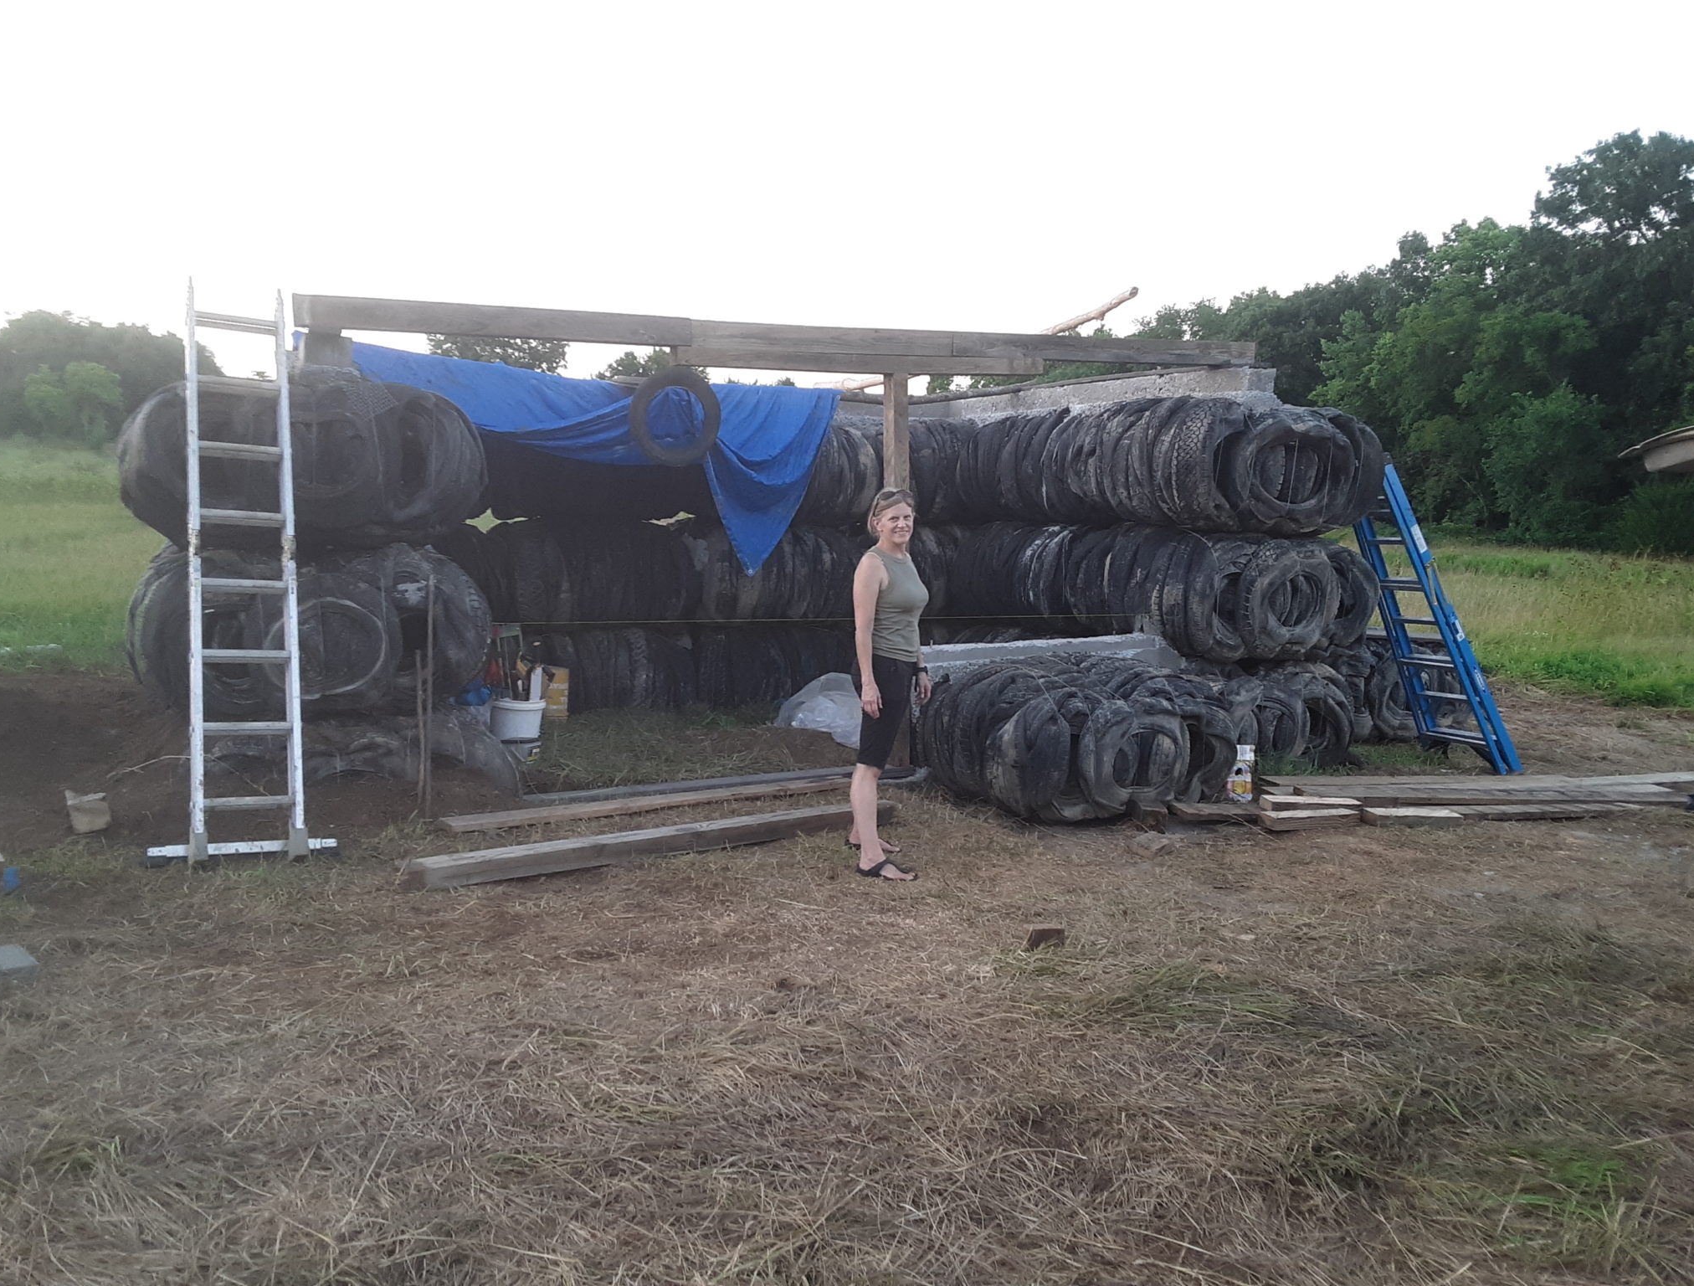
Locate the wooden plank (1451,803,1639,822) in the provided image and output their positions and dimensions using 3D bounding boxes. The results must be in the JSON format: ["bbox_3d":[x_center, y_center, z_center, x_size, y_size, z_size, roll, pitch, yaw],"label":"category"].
[{"bbox_3d":[3.877,0.987,8.049,1.593,0.040,0.150,1,5,-21],"label":"wooden plank"}]

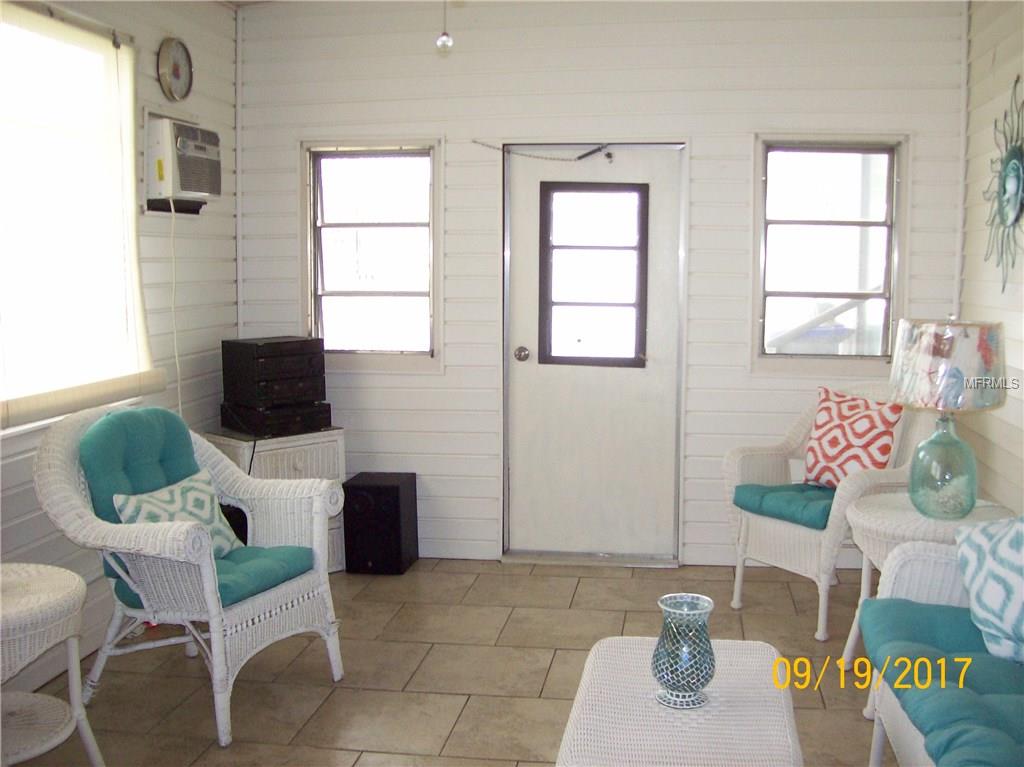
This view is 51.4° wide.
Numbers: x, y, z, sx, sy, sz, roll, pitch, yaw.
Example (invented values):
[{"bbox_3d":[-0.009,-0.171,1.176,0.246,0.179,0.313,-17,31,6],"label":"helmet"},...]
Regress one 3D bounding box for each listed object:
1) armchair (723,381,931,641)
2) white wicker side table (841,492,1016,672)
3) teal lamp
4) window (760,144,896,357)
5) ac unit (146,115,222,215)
[{"bbox_3d":[1.262,0.461,4.187,0.660,0.900,0.630,-4,7,-30],"label":"armchair"},{"bbox_3d":[1.347,0.690,3.468,0.560,0.583,0.560,1,6,8],"label":"white wicker side table"},{"bbox_3d":[1.383,0.107,3.369,0.365,0.620,0.365,1,6,8],"label":"teal lamp"},{"bbox_3d":[1.386,-0.580,4.700,0.570,0.940,0.080,1,6,8],"label":"window"},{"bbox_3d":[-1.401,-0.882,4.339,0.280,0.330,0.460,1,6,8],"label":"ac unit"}]

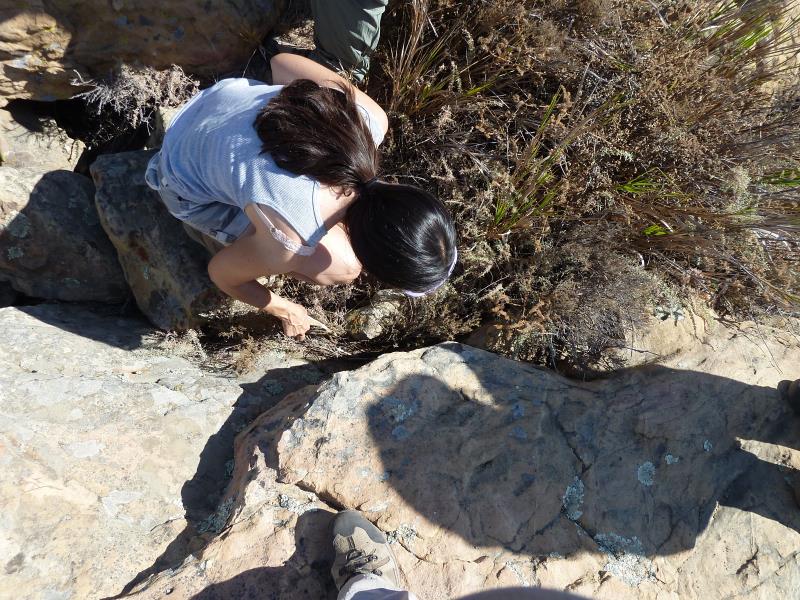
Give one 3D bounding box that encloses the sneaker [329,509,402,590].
[{"bbox_3d":[-0.062,0.558,1.110,0.112,0.115,0.290,-10,79,-2],"label":"sneaker"}]

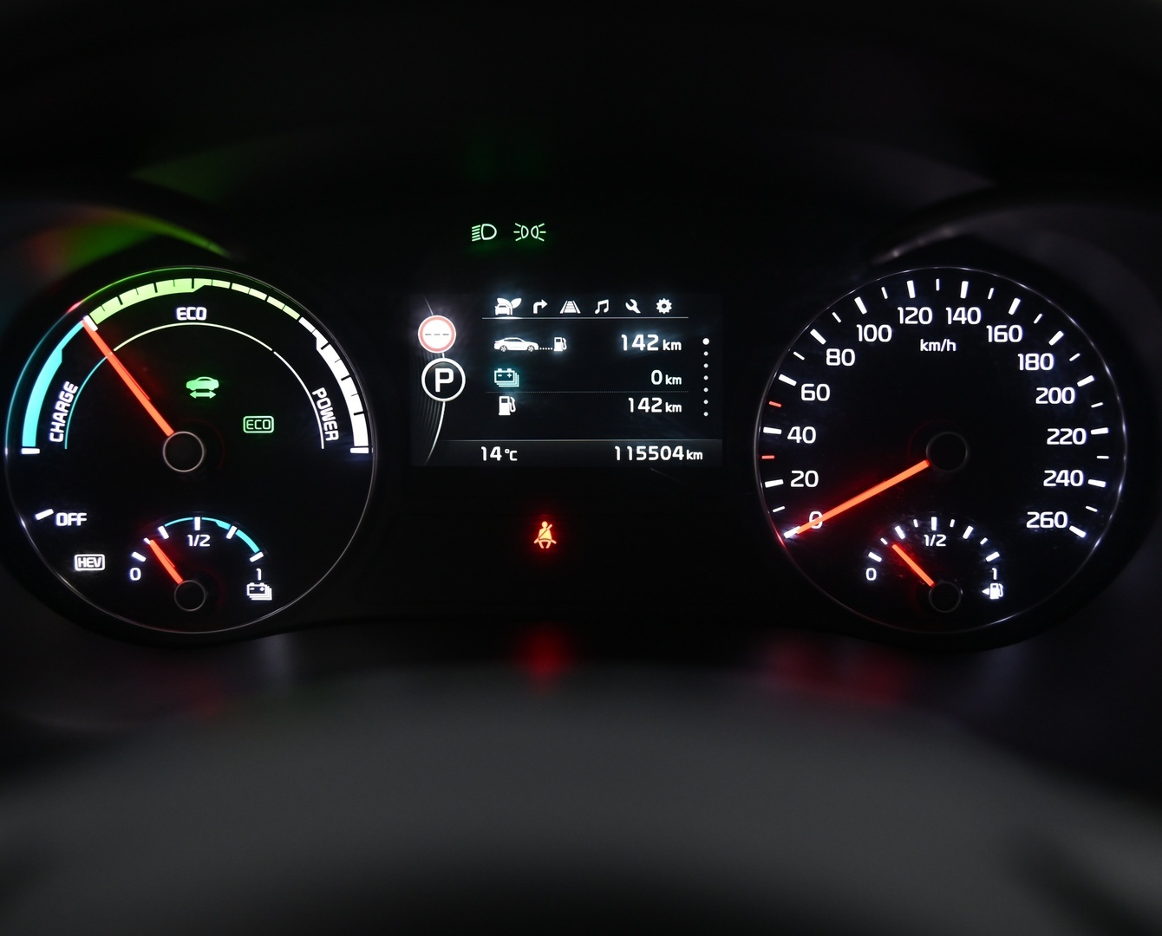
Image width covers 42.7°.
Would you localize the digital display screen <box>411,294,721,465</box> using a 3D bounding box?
[{"bbox_3d":[-0.004,-0.027,0.454,0.095,0.054,0.010,0,5,0],"label":"digital display screen"}]

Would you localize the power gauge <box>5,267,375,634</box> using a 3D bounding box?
[{"bbox_3d":[-0.118,-0.005,0.450,0.113,0.113,0.020,0,5,0],"label":"power gauge"}]

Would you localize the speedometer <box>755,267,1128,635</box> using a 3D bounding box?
[{"bbox_3d":[0.109,-0.005,0.450,0.113,0.113,0.020,0,5,0],"label":"speedometer"}]

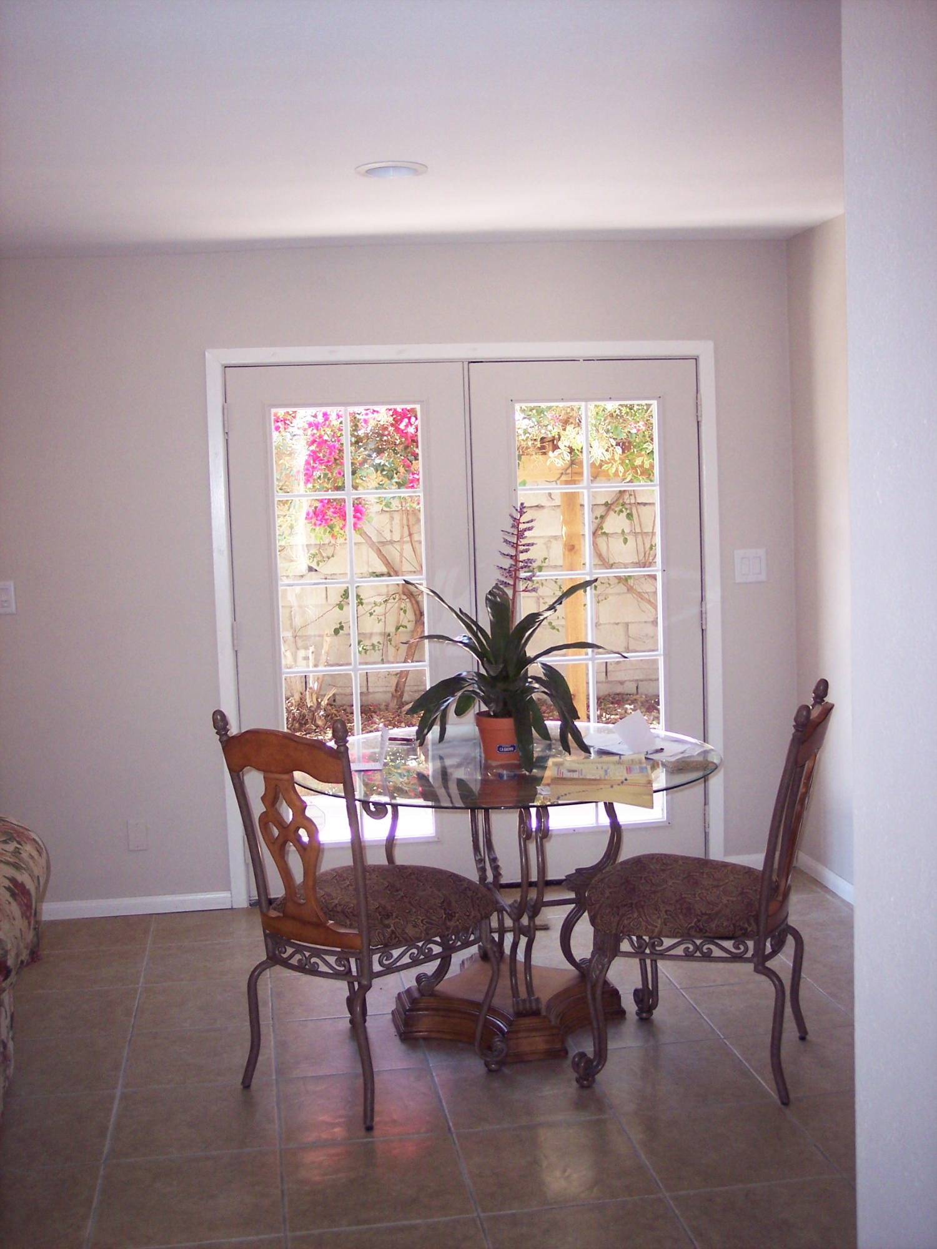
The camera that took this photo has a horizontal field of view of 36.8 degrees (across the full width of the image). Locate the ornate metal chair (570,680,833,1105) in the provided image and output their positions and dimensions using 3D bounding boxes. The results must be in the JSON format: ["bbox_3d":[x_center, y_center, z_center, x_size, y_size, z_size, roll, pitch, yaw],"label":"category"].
[{"bbox_3d":[0.638,0.672,3.735,0.630,1.003,0.540,0,5,22],"label":"ornate metal chair"}]

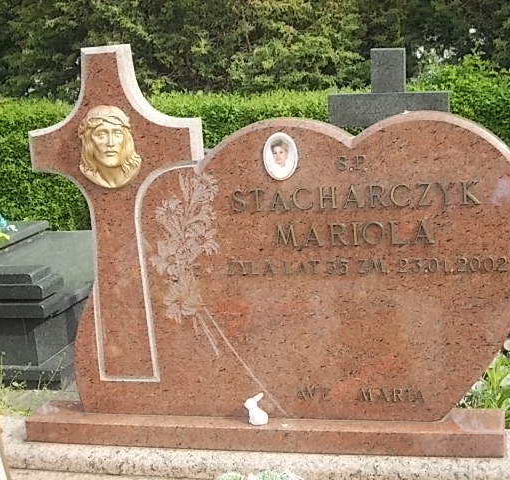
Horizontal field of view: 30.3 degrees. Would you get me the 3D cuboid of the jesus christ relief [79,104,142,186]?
[{"bbox_3d":[-0.369,-0.228,2.340,0.168,0.207,0.055,-1,10,14],"label":"jesus christ relief"}]

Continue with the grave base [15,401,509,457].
[{"bbox_3d":[0.007,0.480,2.431,1.230,0.058,0.157,-1,10,14],"label":"grave base"}]

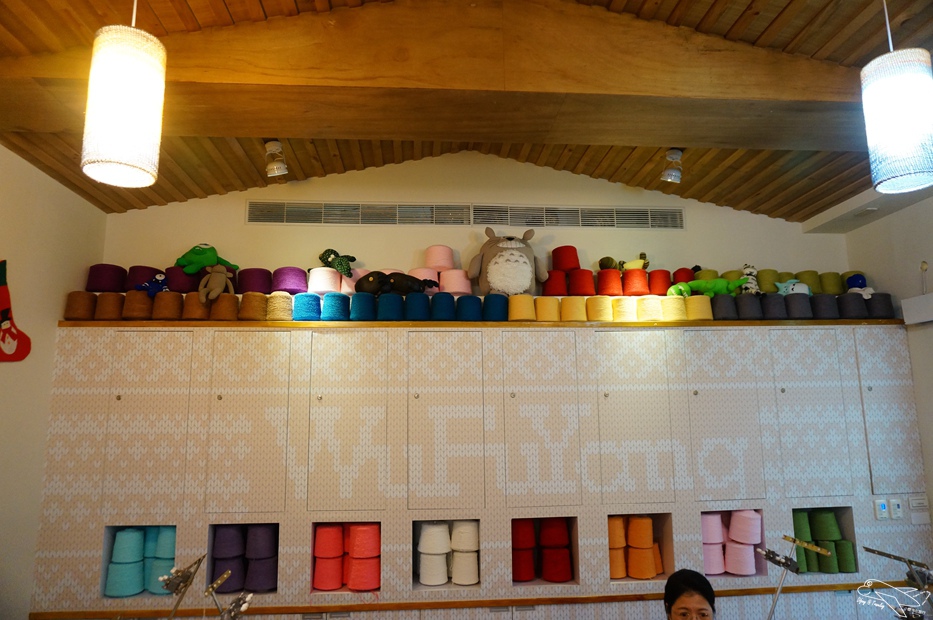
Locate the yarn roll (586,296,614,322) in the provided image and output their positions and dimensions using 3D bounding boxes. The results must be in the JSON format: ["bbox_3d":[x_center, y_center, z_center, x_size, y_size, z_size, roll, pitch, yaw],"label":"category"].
[{"bbox_3d":[0.823,-0.003,3.830,0.168,0.157,0.168,0,-8,-5],"label":"yarn roll"}]

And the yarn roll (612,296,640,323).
[{"bbox_3d":[1.031,0.003,4.039,0.160,0.160,0.160,0,-9,-5],"label":"yarn roll"}]

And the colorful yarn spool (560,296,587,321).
[{"bbox_3d":[0.701,0.007,4.065,0.172,0.170,0.172,0,-9,-5],"label":"colorful yarn spool"}]

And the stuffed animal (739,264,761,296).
[{"bbox_3d":[1.829,-0.185,3.988,0.148,0.219,0.120,0,-8,-5],"label":"stuffed animal"}]

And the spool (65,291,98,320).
[{"bbox_3d":[-2.241,-0.008,3.628,0.170,0.181,0.170,0,-10,-4],"label":"spool"}]

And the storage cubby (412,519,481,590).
[{"bbox_3d":[-0.125,1.383,3.624,0.375,0.369,0.370,0,-8,-5],"label":"storage cubby"}]

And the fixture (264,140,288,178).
[{"bbox_3d":[-1.143,-0.913,3.756,0.137,0.220,0.143,0,-9,-5],"label":"fixture"}]

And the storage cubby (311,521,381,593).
[{"bbox_3d":[-0.672,1.380,3.575,0.374,0.370,0.370,0,-8,-5],"label":"storage cubby"}]

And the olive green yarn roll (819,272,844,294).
[{"bbox_3d":[2.572,-0.167,4.398,0.153,0.173,0.153,-1,-9,0],"label":"olive green yarn roll"}]

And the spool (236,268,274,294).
[{"bbox_3d":[-1.324,-0.164,3.903,0.203,0.168,0.203,0,-9,-5],"label":"spool"}]

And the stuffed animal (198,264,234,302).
[{"bbox_3d":[-1.474,-0.149,3.667,0.203,0.239,0.160,0,-8,-5],"label":"stuffed animal"}]

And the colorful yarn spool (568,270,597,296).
[{"bbox_3d":[0.751,-0.165,4.046,0.187,0.176,0.187,0,-8,-5],"label":"colorful yarn spool"}]

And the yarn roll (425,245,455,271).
[{"bbox_3d":[-0.170,-0.319,3.986,0.186,0.170,0.186,0,-8,-5],"label":"yarn roll"}]

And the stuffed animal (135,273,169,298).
[{"bbox_3d":[-1.898,-0.148,3.744,0.190,0.160,0.120,2,-10,-13],"label":"stuffed animal"}]

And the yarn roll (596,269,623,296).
[{"bbox_3d":[0.938,-0.165,4.076,0.164,0.180,0.164,0,-10,-4],"label":"yarn roll"}]

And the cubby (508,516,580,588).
[{"bbox_3d":[0.429,1.382,3.659,0.378,0.370,0.380,0,-10,-4],"label":"cubby"}]

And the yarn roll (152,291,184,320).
[{"bbox_3d":[-1.738,-0.008,3.627,0.161,0.173,0.161,0,-9,-5],"label":"yarn roll"}]

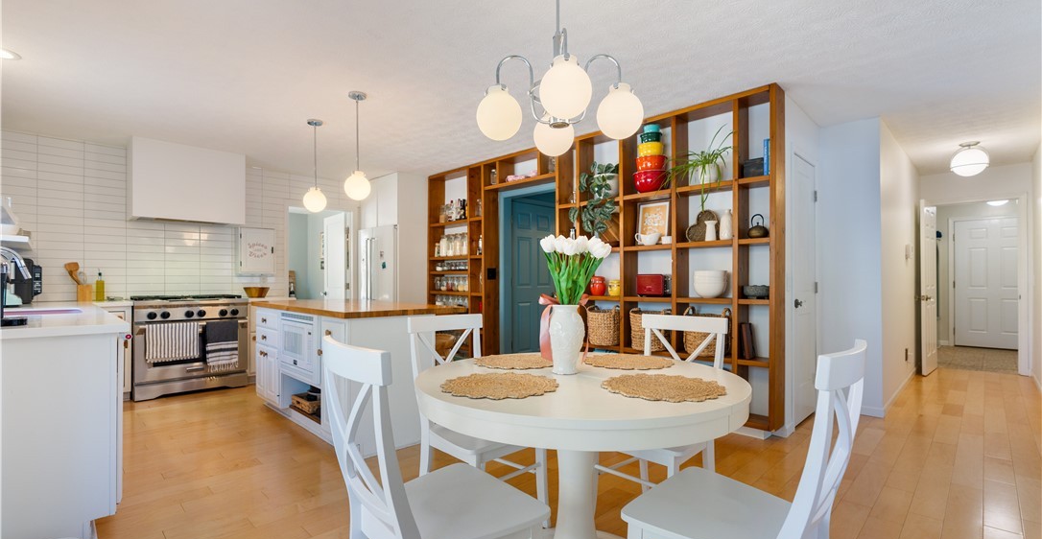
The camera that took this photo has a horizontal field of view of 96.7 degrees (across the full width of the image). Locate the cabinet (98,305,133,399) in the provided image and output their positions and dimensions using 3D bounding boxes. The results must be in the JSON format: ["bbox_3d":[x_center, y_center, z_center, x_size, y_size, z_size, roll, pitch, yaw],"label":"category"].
[{"bbox_3d":[-3.800,0.753,4.287,0.280,0.880,0.600,1,-2,-45],"label":"cabinet"}]

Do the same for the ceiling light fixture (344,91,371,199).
[{"bbox_3d":[-1.169,-0.869,3.312,0.178,0.765,0.178,1,-1,-45],"label":"ceiling light fixture"}]

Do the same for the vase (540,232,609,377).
[{"bbox_3d":[0.217,0.132,1.850,0.275,0.550,0.250,0,-1,0],"label":"vase"}]

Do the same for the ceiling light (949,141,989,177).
[{"bbox_3d":[4.426,-1.075,4.567,0.290,0.330,0.290,1,-1,-45],"label":"ceiling light"}]

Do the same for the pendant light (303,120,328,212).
[{"bbox_3d":[-1.732,-0.865,3.894,0.200,0.762,0.200,1,-2,-45],"label":"pendant light"}]

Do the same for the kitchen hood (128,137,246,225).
[{"bbox_3d":[-3.461,-0.860,4.805,0.915,0.748,0.535,1,-1,-45],"label":"kitchen hood"}]

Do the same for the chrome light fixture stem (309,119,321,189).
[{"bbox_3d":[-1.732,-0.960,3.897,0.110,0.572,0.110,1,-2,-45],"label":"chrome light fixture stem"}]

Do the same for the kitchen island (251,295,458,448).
[{"bbox_3d":[-1.379,0.726,3.709,0.910,0.910,1.860,1,-2,-45],"label":"kitchen island"}]

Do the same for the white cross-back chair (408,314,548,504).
[{"bbox_3d":[-0.200,0.685,2.174,0.460,0.925,0.520,1,-2,-45],"label":"white cross-back chair"}]

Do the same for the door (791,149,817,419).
[{"bbox_3d":[2.231,0.160,3.665,0.570,2.030,0.045,1,-2,-45],"label":"door"}]

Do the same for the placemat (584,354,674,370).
[{"bbox_3d":[0.477,0.405,2.051,0.400,0.010,0.400,0,-1,0],"label":"placemat"}]

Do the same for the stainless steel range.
[{"bbox_3d":[-3.344,0.735,4.687,0.905,0.935,0.700,1,-2,-45],"label":"stainless steel range"}]

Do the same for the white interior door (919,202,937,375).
[{"bbox_3d":[4.939,0.197,5.609,0.735,2.030,0.040,1,-1,-40],"label":"white interior door"}]

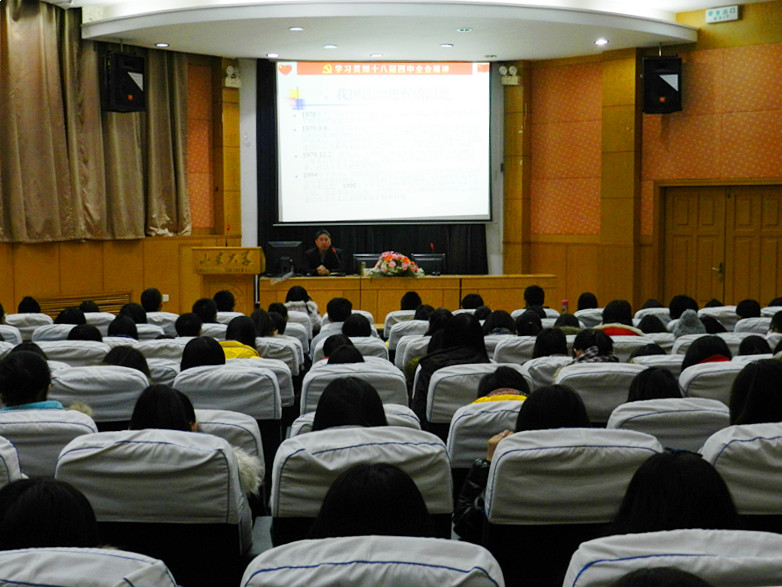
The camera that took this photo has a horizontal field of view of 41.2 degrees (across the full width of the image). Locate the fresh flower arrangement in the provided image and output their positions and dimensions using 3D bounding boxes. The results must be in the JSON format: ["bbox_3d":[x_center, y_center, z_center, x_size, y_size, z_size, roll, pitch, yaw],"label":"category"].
[{"bbox_3d":[0.061,-0.318,11.600,0.630,0.300,0.360,0,5,-3],"label":"fresh flower arrangement"}]

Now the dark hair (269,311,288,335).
[{"bbox_3d":[-0.846,0.263,7.760,0.190,0.250,0.220,0,5,-2],"label":"dark hair"}]

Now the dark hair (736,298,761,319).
[{"bbox_3d":[2.886,0.149,8.398,0.195,0.210,0.210,0,4,-3],"label":"dark hair"}]

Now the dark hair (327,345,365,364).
[{"bbox_3d":[-0.207,0.353,4.857,0.190,0.230,0.220,0,3,-3],"label":"dark hair"}]

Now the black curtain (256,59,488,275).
[{"bbox_3d":[-0.223,-1.275,12.500,2.750,3.050,0.200,-1,5,-3],"label":"black curtain"}]

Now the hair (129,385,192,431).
[{"bbox_3d":[-0.654,0.394,2.960,0.200,0.260,0.220,0,5,0],"label":"hair"}]

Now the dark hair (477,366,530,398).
[{"bbox_3d":[0.423,0.380,3.926,0.200,0.210,0.220,0,3,-3],"label":"dark hair"}]

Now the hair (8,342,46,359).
[{"bbox_3d":[-2.017,0.406,5.810,0.200,0.250,0.220,0,5,-2],"label":"hair"}]

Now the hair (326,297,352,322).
[{"bbox_3d":[-0.428,0.153,8.607,0.200,0.240,0.220,0,3,-3],"label":"hair"}]

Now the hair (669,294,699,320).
[{"bbox_3d":[2.429,0.136,8.630,0.220,0.240,0.230,0,3,-3],"label":"hair"}]

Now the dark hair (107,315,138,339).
[{"bbox_3d":[-1.869,0.260,7.254,0.205,0.220,0.210,0,2,2],"label":"dark hair"}]

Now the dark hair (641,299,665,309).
[{"bbox_3d":[2.413,0.165,9.559,0.190,0.220,0.210,0,3,-3],"label":"dark hair"}]

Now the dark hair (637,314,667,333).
[{"bbox_3d":[1.865,0.264,7.448,0.210,0.220,0.210,0,4,-3],"label":"dark hair"}]

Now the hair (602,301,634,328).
[{"bbox_3d":[1.462,0.153,6.714,0.185,0.210,0.210,0,3,-3],"label":"hair"}]

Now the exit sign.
[{"bbox_3d":[3.385,-2.847,10.600,0.350,0.145,0.040,3,5,38],"label":"exit sign"}]

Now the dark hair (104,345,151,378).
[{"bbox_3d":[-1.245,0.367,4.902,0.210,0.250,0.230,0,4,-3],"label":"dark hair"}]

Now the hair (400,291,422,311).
[{"bbox_3d":[0.191,0.111,9.710,0.195,0.250,0.220,0,5,-3],"label":"hair"}]

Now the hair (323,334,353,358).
[{"bbox_3d":[-0.287,0.337,5.703,0.175,0.220,0.210,0,3,-3],"label":"hair"}]

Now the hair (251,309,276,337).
[{"bbox_3d":[-0.809,0.221,6.609,0.175,0.240,0.210,0,3,-3],"label":"hair"}]

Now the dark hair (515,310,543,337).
[{"bbox_3d":[0.884,0.231,6.688,0.175,0.230,0.210,0,3,-3],"label":"dark hair"}]

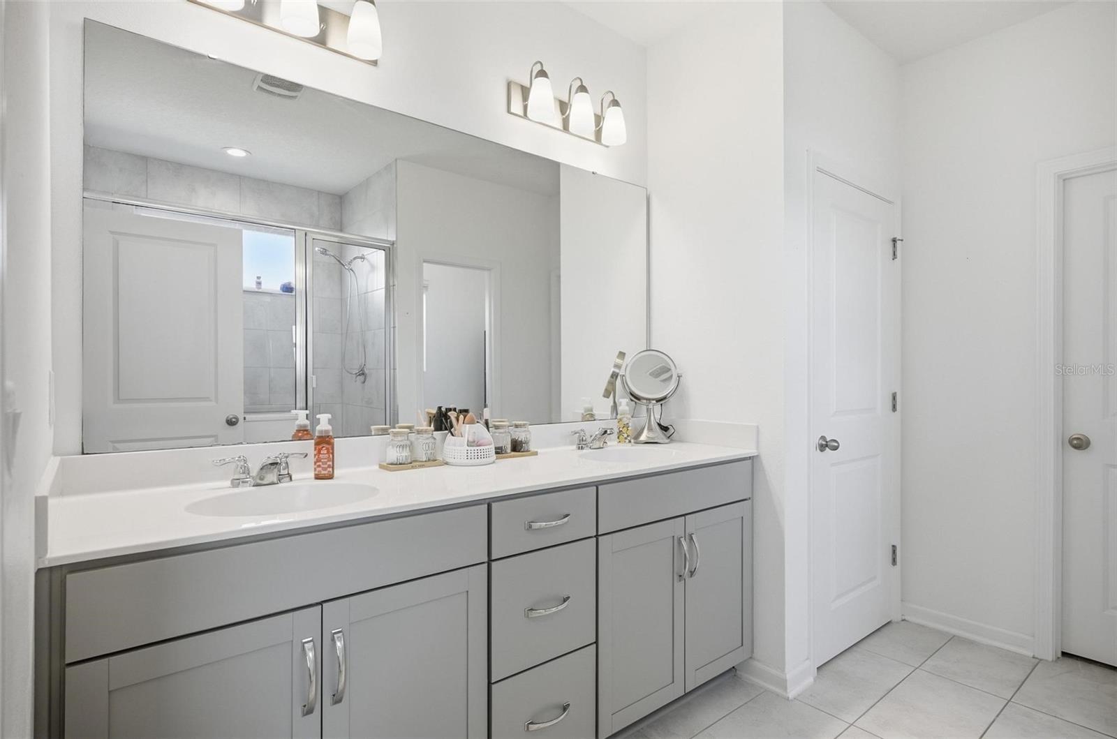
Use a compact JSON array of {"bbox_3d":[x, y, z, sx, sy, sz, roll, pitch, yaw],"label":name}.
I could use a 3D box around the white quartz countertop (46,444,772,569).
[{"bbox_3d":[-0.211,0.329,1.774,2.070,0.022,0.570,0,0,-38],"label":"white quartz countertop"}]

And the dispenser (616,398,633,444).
[{"bbox_3d":[0.289,0.227,2.426,0.060,0.194,0.060,0,-1,7],"label":"dispenser"}]

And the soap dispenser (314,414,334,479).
[{"bbox_3d":[-0.679,0.223,1.615,0.055,0.184,0.058,0,-1,-23],"label":"soap dispenser"}]

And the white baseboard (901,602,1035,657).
[{"bbox_3d":[1.869,1.194,2.574,0.015,0.082,0.511,0,-1,-38],"label":"white baseboard"}]

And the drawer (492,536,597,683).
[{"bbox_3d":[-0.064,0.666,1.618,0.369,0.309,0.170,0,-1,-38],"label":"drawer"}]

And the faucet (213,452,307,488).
[{"bbox_3d":[-0.783,0.273,1.496,0.232,0.080,0.138,0,-1,-38],"label":"faucet"}]

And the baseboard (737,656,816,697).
[{"bbox_3d":[0.869,1.191,2.230,0.196,0.084,0.226,0,0,-38],"label":"baseboard"}]

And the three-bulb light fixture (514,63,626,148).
[{"bbox_3d":[0.068,-1.063,2.253,0.530,0.235,0.182,0,0,-38],"label":"three-bulb light fixture"}]

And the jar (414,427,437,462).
[{"bbox_3d":[-0.451,0.255,1.883,0.077,0.108,0.077,0,0,0],"label":"jar"}]

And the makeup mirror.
[{"bbox_3d":[0.418,0.117,2.507,0.262,0.415,0.175,0,-1,10],"label":"makeup mirror"}]

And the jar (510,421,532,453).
[{"bbox_3d":[-0.142,0.256,2.113,0.077,0.108,0.077,0,0,0],"label":"jar"}]

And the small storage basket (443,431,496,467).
[{"bbox_3d":[-0.305,0.262,1.922,0.182,0.118,0.178,0,0,0],"label":"small storage basket"}]

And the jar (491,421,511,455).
[{"bbox_3d":[-0.215,0.256,2.059,0.079,0.108,0.079,0,0,0],"label":"jar"}]

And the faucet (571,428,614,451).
[{"bbox_3d":[0.166,0.282,2.244,0.232,0.080,0.138,0,-1,-38],"label":"faucet"}]

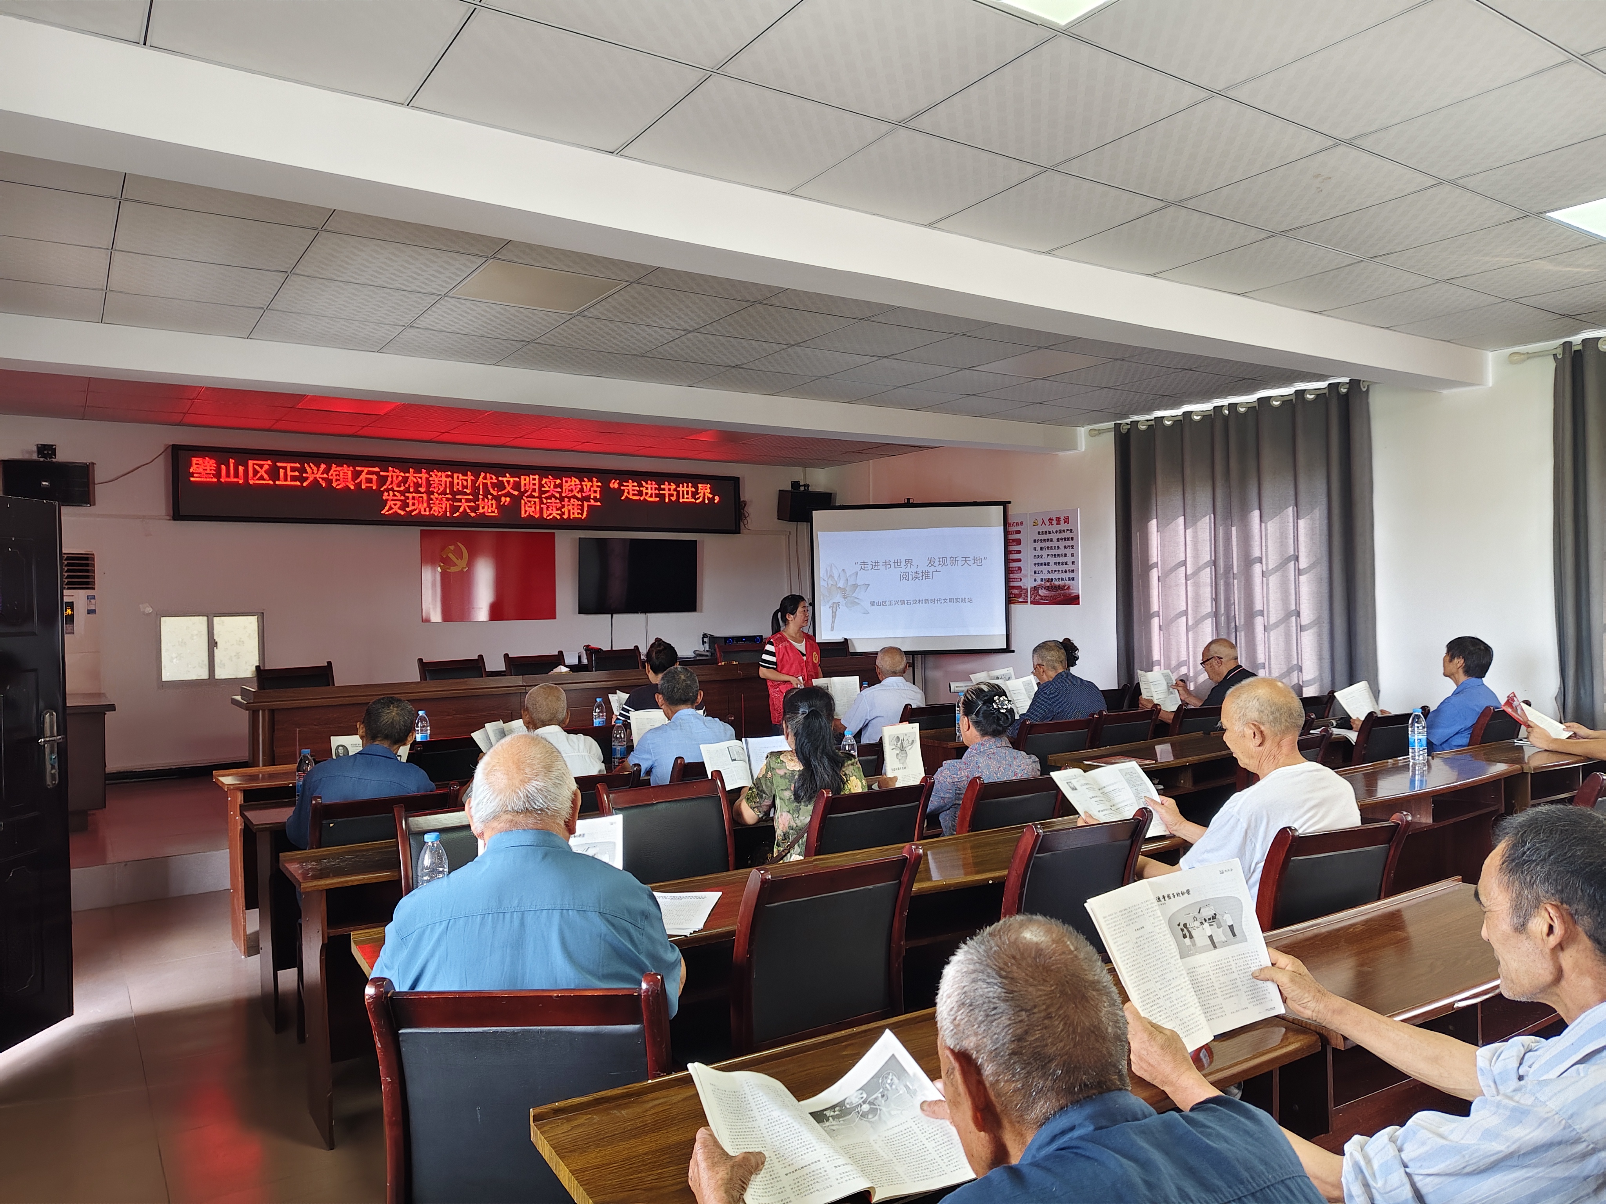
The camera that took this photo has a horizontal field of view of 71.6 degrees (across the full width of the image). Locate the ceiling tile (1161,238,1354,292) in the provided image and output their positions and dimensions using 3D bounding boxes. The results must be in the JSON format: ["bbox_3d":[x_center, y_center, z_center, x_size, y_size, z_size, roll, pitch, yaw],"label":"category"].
[{"bbox_3d":[1.887,-1.391,4.613,0.609,0.015,0.596,-1,0,-34],"label":"ceiling tile"}]

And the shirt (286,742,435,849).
[{"bbox_3d":[-1.504,0.763,3.822,0.470,0.560,0.380,-1,0,-34],"label":"shirt"}]

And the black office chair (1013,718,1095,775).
[{"bbox_3d":[1.020,0.979,5.132,0.470,0.930,0.560,-1,0,-34],"label":"black office chair"}]

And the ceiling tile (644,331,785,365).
[{"bbox_3d":[-0.445,-1.323,5.817,0.595,0.015,0.595,-1,0,-34],"label":"ceiling tile"}]

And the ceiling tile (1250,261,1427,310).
[{"bbox_3d":[2.392,-1.399,4.953,0.609,0.015,0.596,-1,0,-34],"label":"ceiling tile"}]

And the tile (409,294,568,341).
[{"bbox_3d":[-1.469,-1.325,5.233,0.605,0.020,0.605,-1,0,-34],"label":"tile"}]

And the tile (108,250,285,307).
[{"bbox_3d":[-2.471,-1.314,4.544,0.601,0.020,0.601,-1,0,-34],"label":"tile"}]

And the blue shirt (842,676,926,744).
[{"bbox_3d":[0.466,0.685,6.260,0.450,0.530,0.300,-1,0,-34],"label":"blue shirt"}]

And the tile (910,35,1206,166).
[{"bbox_3d":[0.705,-1.376,3.096,0.609,0.015,0.609,-1,0,-34],"label":"tile"}]

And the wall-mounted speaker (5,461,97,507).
[{"bbox_3d":[-5.283,-0.831,7.789,0.530,0.290,0.280,-1,0,-27],"label":"wall-mounted speaker"}]

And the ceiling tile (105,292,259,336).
[{"bbox_3d":[-2.812,-1.301,5.057,0.605,0.020,0.605,-1,0,-34],"label":"ceiling tile"}]

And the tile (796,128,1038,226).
[{"bbox_3d":[0.363,-1.344,3.533,0.595,0.015,0.579,-1,0,-34],"label":"tile"}]

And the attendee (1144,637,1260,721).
[{"bbox_3d":[2.248,0.812,6.284,0.780,1.210,0.520,-1,0,44],"label":"attendee"}]

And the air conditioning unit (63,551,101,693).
[{"bbox_3d":[-5.241,0.501,7.833,0.500,1.707,0.320,-1,0,-34],"label":"air conditioning unit"}]

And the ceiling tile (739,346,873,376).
[{"bbox_3d":[0.047,-1.356,6.229,0.601,0.020,0.601,-1,0,-34],"label":"ceiling tile"}]

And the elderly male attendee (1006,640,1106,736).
[{"bbox_3d":[1.216,0.805,5.598,0.500,1.200,0.700,-1,0,-38],"label":"elderly male attendee"}]

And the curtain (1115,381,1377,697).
[{"bbox_3d":[2.969,-0.038,7.693,0.130,2.665,1.999,-1,0,-34],"label":"curtain"}]

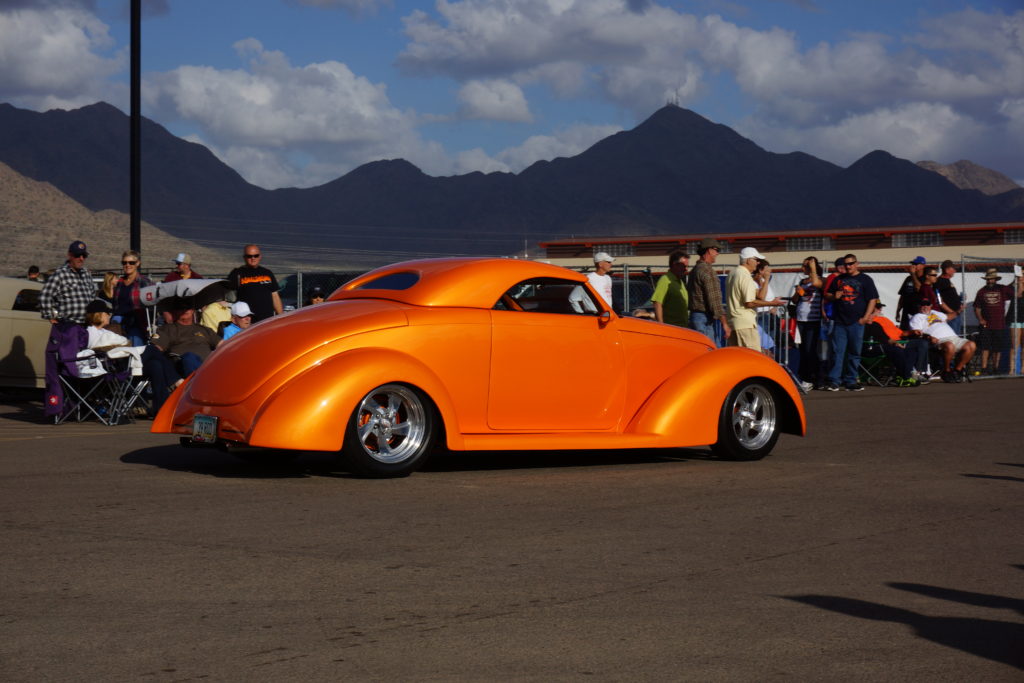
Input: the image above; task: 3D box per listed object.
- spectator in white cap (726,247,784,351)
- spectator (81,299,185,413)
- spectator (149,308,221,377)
[{"bbox_3d":[2.646,-0.156,23.189,0.580,1.770,0.520,0,1,-9],"label":"spectator in white cap"},{"bbox_3d":[-3.568,0.203,19.993,0.920,1.150,0.560,0,1,7],"label":"spectator"},{"bbox_3d":[-3.104,0.173,20.393,0.640,1.200,0.880,0,1,-7],"label":"spectator"}]

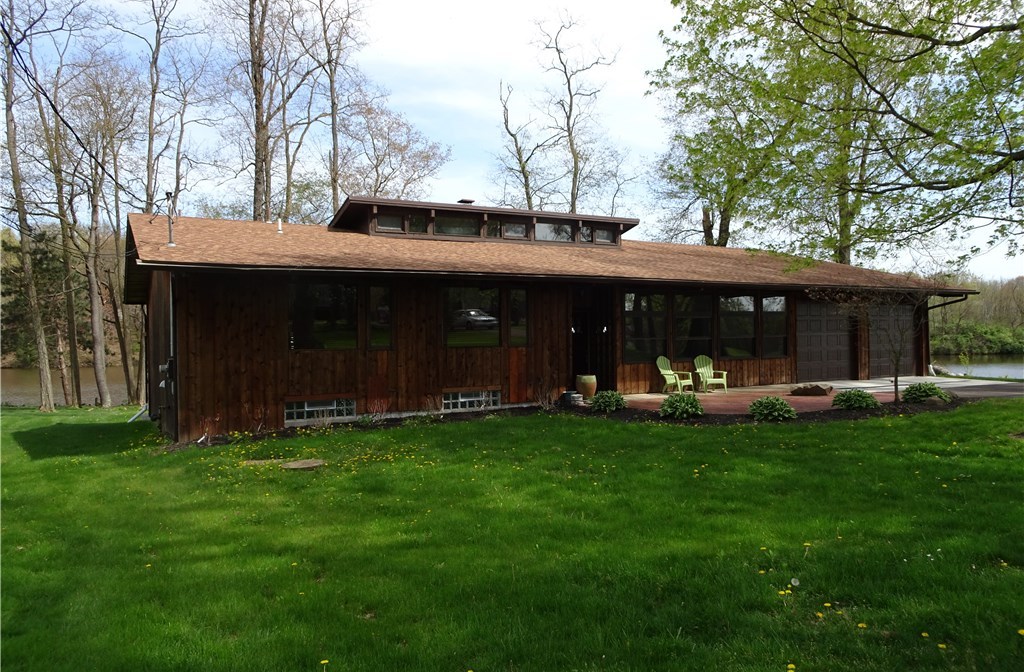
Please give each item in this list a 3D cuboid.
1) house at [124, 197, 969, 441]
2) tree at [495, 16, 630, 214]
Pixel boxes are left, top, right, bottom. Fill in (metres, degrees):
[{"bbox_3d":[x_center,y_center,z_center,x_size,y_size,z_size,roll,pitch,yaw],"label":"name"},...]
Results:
[{"bbox_3d":[2.040,-0.840,23.090,25.470,5.270,11.580,-1,0,-30],"label":"house"},{"bbox_3d":[2.650,-6.900,36.450,7.000,19.060,6.500,-1,0,0],"label":"tree"}]

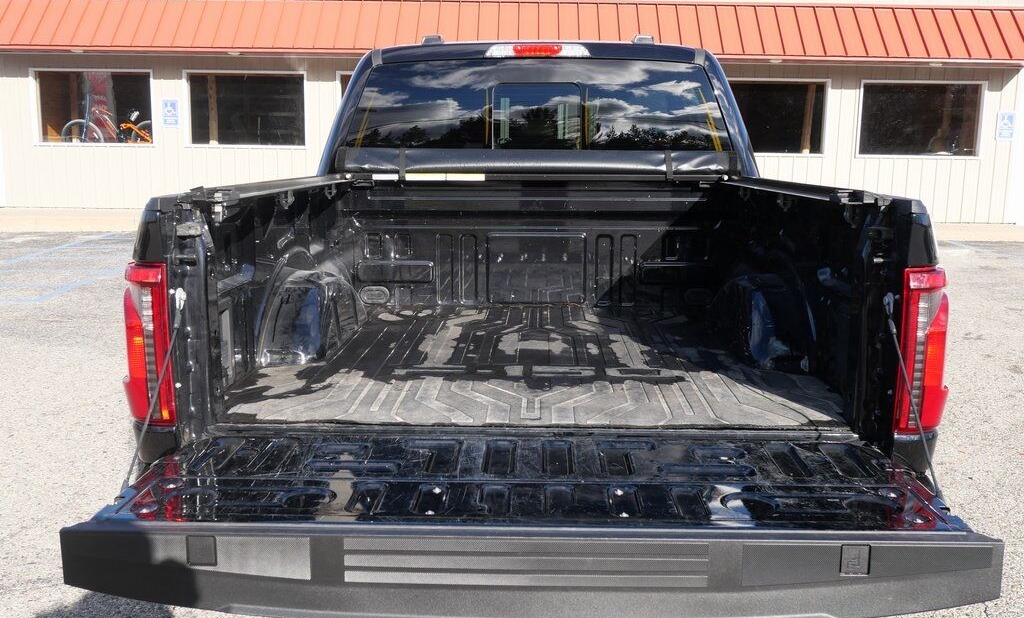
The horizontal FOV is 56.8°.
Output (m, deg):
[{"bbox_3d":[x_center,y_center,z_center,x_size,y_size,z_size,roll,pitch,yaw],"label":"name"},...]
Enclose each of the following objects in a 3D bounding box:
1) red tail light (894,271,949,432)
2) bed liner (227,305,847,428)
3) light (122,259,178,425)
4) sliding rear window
[{"bbox_3d":[0.951,0.091,2.231,0.130,0.390,0.130,1,10,1],"label":"red tail light"},{"bbox_3d":[0.079,0.139,3.036,1.540,0.040,1.670,0,10,2],"label":"bed liner"},{"bbox_3d":[-0.849,0.073,2.276,0.130,0.390,0.130,1,10,1],"label":"light"},{"bbox_3d":[0.113,-0.858,4.081,1.650,0.430,0.090,1,-7,1],"label":"sliding rear window"}]

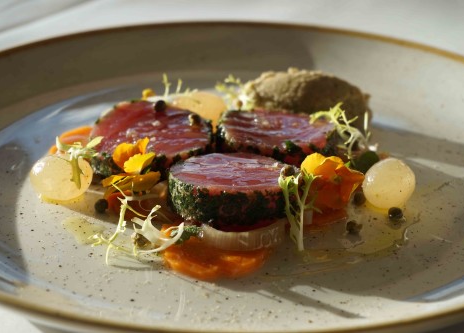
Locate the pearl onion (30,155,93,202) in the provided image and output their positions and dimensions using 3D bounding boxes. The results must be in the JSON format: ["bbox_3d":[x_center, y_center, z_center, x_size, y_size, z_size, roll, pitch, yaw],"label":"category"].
[{"bbox_3d":[-0.064,0.004,0.393,0.024,0.017,0.021,1,25,0],"label":"pearl onion"}]

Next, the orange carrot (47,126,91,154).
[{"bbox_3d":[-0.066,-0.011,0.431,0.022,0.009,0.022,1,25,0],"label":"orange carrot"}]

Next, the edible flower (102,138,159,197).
[{"bbox_3d":[-0.038,0.000,0.393,0.020,0.019,0.017,20,32,35],"label":"edible flower"}]

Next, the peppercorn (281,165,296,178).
[{"bbox_3d":[0.021,0.002,0.380,0.005,0.005,0.005,1,25,0],"label":"peppercorn"}]

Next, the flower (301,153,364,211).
[{"bbox_3d":[0.039,0.006,0.396,0.024,0.021,0.014,-4,25,-10],"label":"flower"}]

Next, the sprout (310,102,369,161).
[{"bbox_3d":[0.043,-0.014,0.419,0.025,0.021,0.016,1,25,0],"label":"sprout"}]

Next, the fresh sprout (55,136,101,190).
[{"bbox_3d":[-0.058,-0.002,0.394,0.018,0.018,0.013,1,25,0],"label":"fresh sprout"}]

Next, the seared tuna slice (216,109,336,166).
[{"bbox_3d":[0.017,-0.010,0.420,0.047,0.012,0.045,5,24,-2],"label":"seared tuna slice"}]

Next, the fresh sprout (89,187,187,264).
[{"bbox_3d":[-0.033,0.020,0.359,0.034,0.019,0.026,1,25,0],"label":"fresh sprout"}]

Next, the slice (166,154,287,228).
[{"bbox_3d":[-0.001,0.008,0.383,0.044,0.012,0.043,1,22,0],"label":"slice"}]

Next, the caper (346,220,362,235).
[{"bbox_3d":[0.044,0.022,0.373,0.006,0.005,0.006,1,25,0],"label":"caper"}]

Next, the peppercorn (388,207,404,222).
[{"bbox_3d":[0.060,0.018,0.382,0.006,0.005,0.006,1,25,0],"label":"peppercorn"}]

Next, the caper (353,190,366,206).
[{"bbox_3d":[0.048,0.012,0.394,0.005,0.005,0.005,1,25,0],"label":"caper"}]

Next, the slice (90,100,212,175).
[{"bbox_3d":[-0.032,-0.009,0.416,0.049,0.011,0.047,-2,34,1],"label":"slice"}]

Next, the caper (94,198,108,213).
[{"bbox_3d":[-0.050,0.015,0.397,0.005,0.005,0.005,1,25,0],"label":"caper"}]

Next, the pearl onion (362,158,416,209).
[{"bbox_3d":[0.061,0.006,0.403,0.019,0.019,0.019,1,25,0],"label":"pearl onion"}]

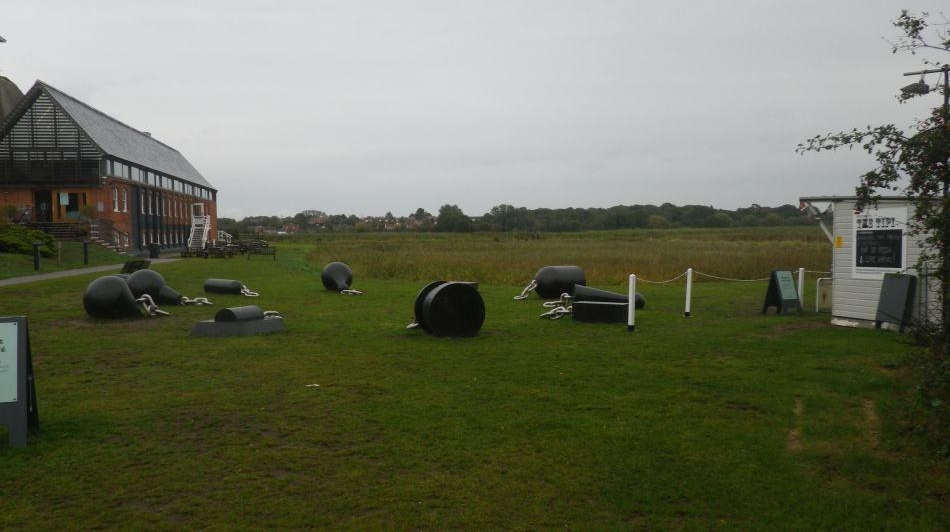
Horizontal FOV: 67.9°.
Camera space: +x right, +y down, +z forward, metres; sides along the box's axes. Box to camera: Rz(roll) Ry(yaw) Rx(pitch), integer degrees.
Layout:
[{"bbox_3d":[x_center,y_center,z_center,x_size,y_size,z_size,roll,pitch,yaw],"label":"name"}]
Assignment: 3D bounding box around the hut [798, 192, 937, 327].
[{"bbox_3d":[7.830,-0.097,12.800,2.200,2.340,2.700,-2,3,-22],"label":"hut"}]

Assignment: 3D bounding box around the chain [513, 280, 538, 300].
[{"bbox_3d":[1.260,0.591,17.600,0.620,0.460,0.270,0,3,0],"label":"chain"}]

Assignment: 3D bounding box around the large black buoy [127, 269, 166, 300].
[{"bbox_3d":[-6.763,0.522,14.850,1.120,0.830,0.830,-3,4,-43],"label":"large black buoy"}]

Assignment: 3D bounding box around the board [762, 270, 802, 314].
[{"bbox_3d":[6.344,0.552,14.550,0.530,0.900,0.520,-2,4,-29],"label":"board"}]

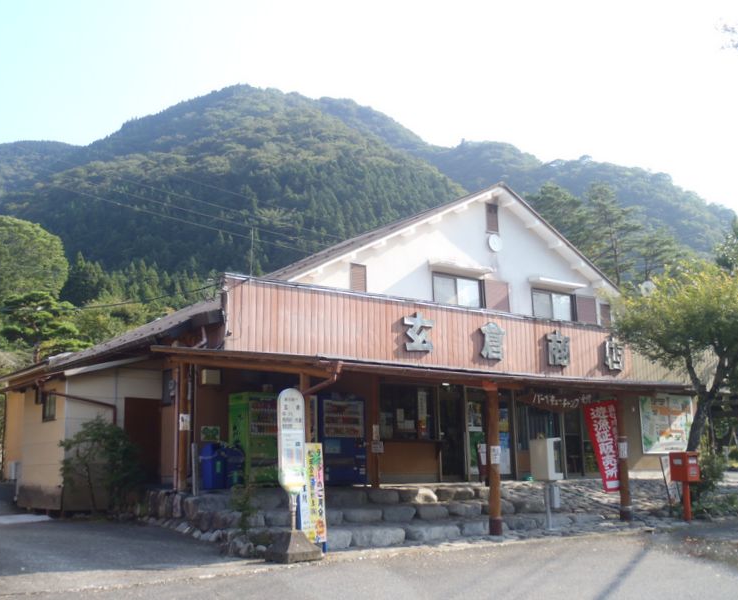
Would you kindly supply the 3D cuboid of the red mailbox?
[{"bbox_3d":[6.181,3.262,16.300,0.440,0.560,0.380,7,-13,-37],"label":"red mailbox"}]

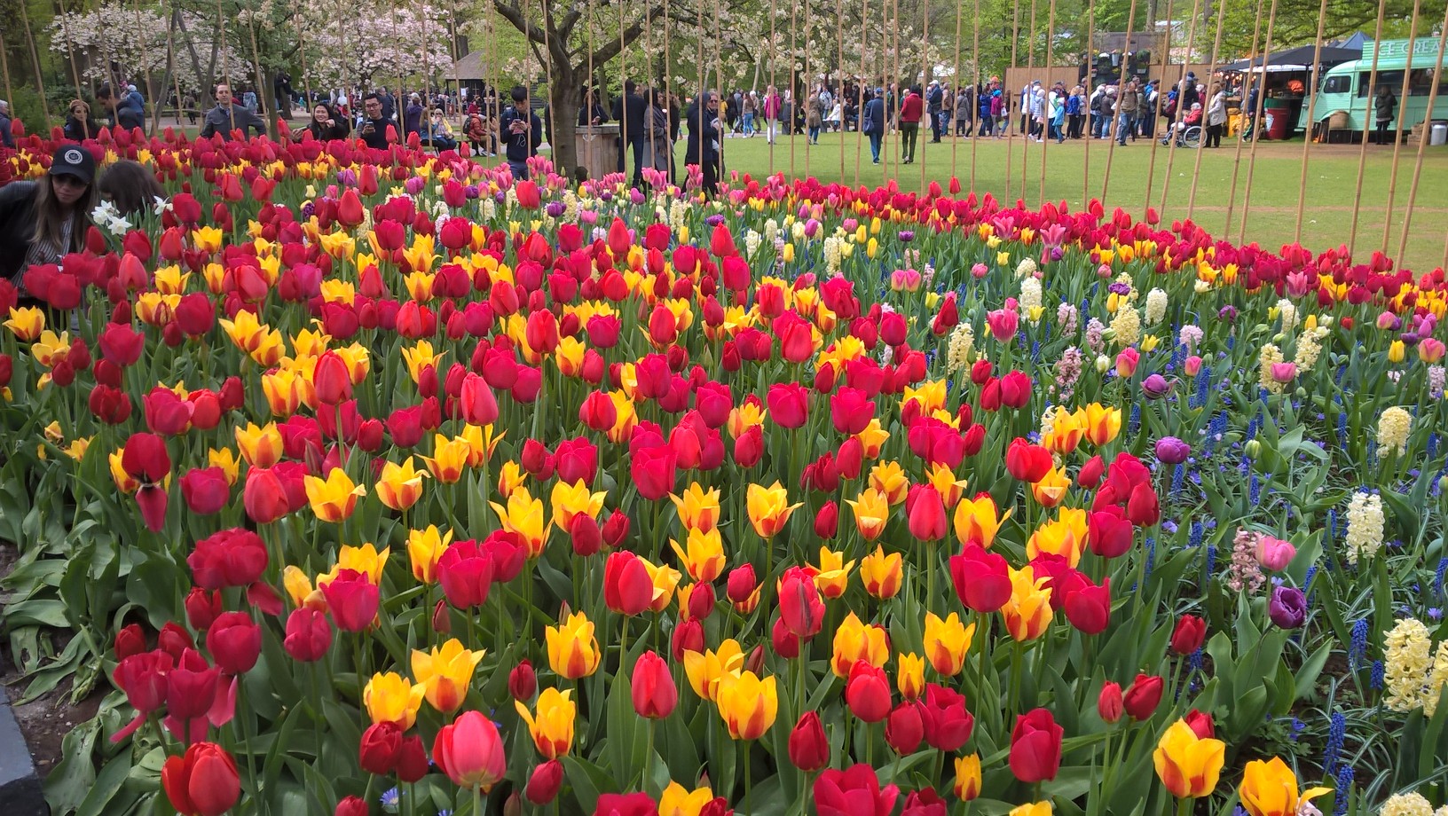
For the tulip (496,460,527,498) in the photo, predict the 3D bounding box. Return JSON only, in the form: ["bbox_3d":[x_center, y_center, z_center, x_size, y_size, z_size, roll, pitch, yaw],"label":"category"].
[{"bbox_3d":[-0.352,0.119,1.970,0.048,0.065,0.043,3,14,-10],"label":"tulip"}]

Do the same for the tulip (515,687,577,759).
[{"bbox_3d":[-0.219,0.387,1.460,0.076,0.079,0.069,-2,15,-9],"label":"tulip"}]

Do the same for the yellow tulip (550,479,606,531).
[{"bbox_3d":[-0.218,0.147,1.780,0.083,0.077,0.073,0,15,0],"label":"yellow tulip"}]

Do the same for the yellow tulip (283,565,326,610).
[{"bbox_3d":[-0.621,0.270,1.770,0.067,0.066,0.067,-6,16,-20],"label":"yellow tulip"}]

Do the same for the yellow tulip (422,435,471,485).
[{"bbox_3d":[-0.446,0.082,1.920,0.078,0.080,0.071,0,16,0],"label":"yellow tulip"}]

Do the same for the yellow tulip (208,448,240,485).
[{"bbox_3d":[-0.872,0.104,2.080,0.059,0.069,0.059,0,16,0],"label":"yellow tulip"}]

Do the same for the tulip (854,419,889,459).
[{"bbox_3d":[0.247,0.052,2.020,0.067,0.069,0.064,0,16,0],"label":"tulip"}]

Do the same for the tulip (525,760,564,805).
[{"bbox_3d":[-0.215,0.449,1.430,0.037,0.063,0.037,29,9,1],"label":"tulip"}]

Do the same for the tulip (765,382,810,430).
[{"bbox_3d":[0.125,-0.003,2.350,0.087,0.089,0.087,1,15,3],"label":"tulip"}]

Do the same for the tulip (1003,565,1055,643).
[{"bbox_3d":[0.368,0.237,1.450,0.065,0.091,0.065,0,16,0],"label":"tulip"}]

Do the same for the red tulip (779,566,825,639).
[{"bbox_3d":[0.092,0.229,1.400,0.054,0.085,0.054,-4,15,1],"label":"red tulip"}]

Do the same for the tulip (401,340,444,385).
[{"bbox_3d":[-0.570,-0.086,2.250,0.081,0.084,0.075,0,15,0],"label":"tulip"}]

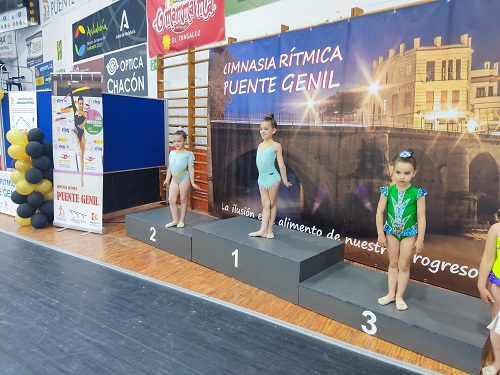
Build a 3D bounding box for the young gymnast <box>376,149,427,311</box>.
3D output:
[{"bbox_3d":[1.073,0.293,2.526,0.340,1.112,0.240,7,10,32],"label":"young gymnast"}]

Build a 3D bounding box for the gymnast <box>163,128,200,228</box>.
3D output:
[{"bbox_3d":[-0.821,-0.107,4.160,0.380,1.120,0.260,6,10,28],"label":"gymnast"}]

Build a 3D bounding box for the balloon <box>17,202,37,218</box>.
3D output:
[{"bbox_3d":[-2.961,0.309,4.790,0.215,0.205,0.220,-3,10,-32],"label":"balloon"}]

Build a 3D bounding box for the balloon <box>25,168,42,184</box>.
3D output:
[{"bbox_3d":[-2.838,-0.148,4.760,0.210,0.210,0.220,-3,10,-31],"label":"balloon"}]

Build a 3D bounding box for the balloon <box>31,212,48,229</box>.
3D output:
[{"bbox_3d":[-2.834,0.455,4.860,0.205,0.215,0.220,-3,10,-30],"label":"balloon"}]

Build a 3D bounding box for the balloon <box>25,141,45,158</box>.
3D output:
[{"bbox_3d":[-2.891,-0.508,4.851,0.230,0.235,0.230,-2,9,-20],"label":"balloon"}]

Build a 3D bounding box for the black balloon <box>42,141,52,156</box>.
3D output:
[{"bbox_3d":[-2.808,-0.528,5.019,0.230,0.235,0.230,-2,9,-20],"label":"black balloon"}]

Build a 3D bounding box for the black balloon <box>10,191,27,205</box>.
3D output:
[{"bbox_3d":[-3.092,0.137,4.850,0.210,0.200,0.220,-3,10,-33],"label":"black balloon"}]

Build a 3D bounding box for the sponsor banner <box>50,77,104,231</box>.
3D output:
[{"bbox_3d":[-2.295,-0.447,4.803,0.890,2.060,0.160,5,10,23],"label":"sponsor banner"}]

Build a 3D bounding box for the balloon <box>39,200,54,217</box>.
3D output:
[{"bbox_3d":[-2.865,0.296,5.096,0.230,0.235,0.230,-2,9,-20],"label":"balloon"}]

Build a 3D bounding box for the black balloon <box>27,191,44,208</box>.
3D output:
[{"bbox_3d":[-2.841,0.160,4.800,0.205,0.210,0.220,-3,10,-31],"label":"black balloon"}]

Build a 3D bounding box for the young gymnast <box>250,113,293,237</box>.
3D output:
[{"bbox_3d":[0.190,-0.108,3.527,0.440,1.200,0.270,9,11,41],"label":"young gymnast"}]

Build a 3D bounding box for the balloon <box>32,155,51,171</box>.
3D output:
[{"bbox_3d":[-2.809,-0.334,4.877,0.230,0.235,0.230,-2,9,-20],"label":"balloon"}]

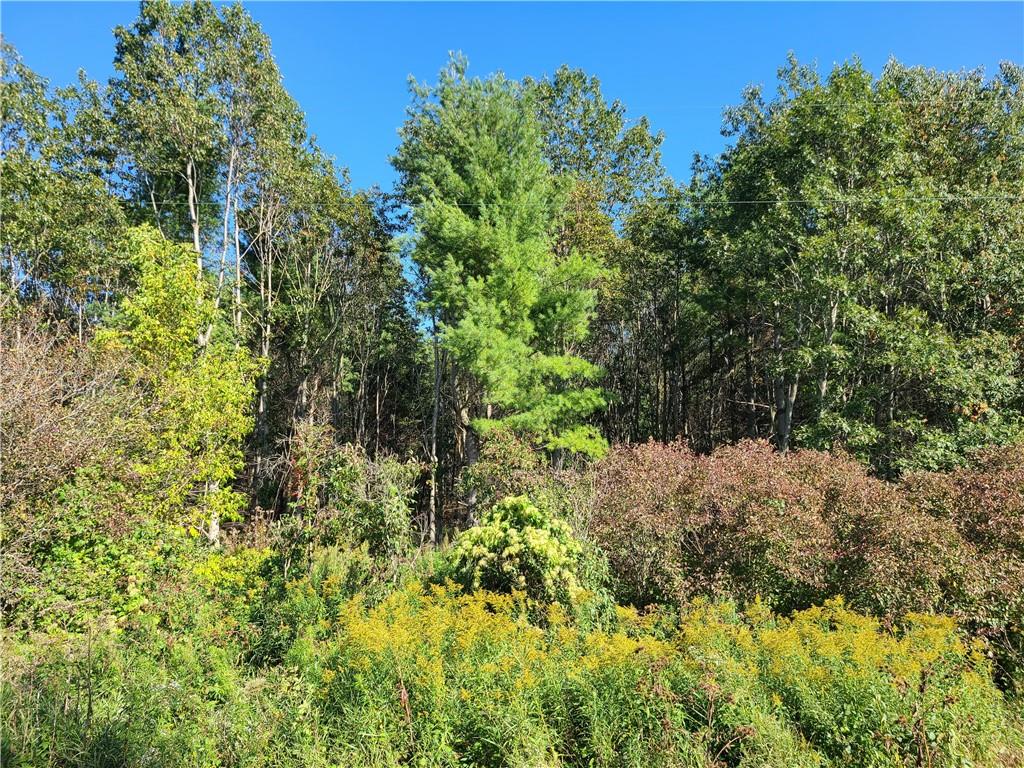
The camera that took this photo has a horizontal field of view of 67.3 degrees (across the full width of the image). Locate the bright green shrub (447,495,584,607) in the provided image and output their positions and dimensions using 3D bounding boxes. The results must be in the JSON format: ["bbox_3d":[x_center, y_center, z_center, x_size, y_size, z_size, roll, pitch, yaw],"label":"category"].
[{"bbox_3d":[0.046,2.230,10.000,1.800,1.600,1.650,0,-3,0],"label":"bright green shrub"}]

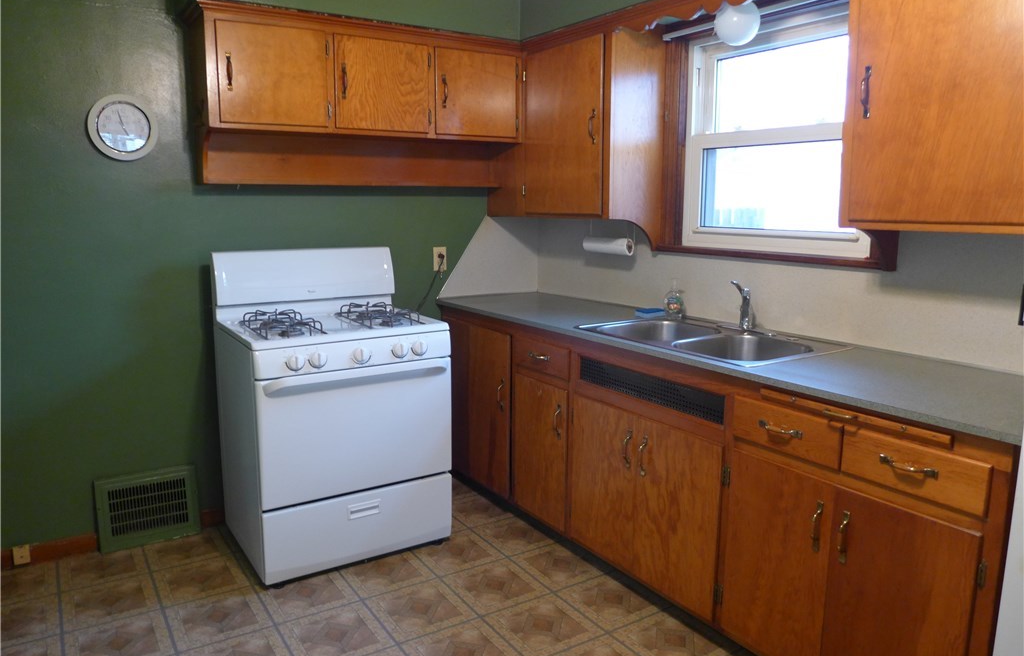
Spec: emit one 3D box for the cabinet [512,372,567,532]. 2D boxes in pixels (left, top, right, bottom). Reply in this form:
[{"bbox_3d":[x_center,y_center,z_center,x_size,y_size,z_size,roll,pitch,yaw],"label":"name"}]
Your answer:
[{"bbox_3d":[0.342,0.490,3.085,0.570,0.590,0.390,-5,11,-32],"label":"cabinet"}]

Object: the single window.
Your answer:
[{"bbox_3d":[0.970,-0.695,2.632,0.085,0.815,0.840,-5,11,-32],"label":"single window"}]

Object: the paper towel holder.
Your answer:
[{"bbox_3d":[0.418,-0.398,3.110,0.077,0.152,0.301,-5,11,-33],"label":"paper towel holder"}]

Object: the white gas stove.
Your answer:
[{"bbox_3d":[-0.749,0.292,2.970,0.765,1.200,0.670,-5,11,-32],"label":"white gas stove"}]

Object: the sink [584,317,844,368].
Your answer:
[{"bbox_3d":[0.692,0.114,2.561,0.543,0.178,0.779,-5,11,-33],"label":"sink"}]

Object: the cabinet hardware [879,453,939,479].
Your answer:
[{"bbox_3d":[0.909,0.322,1.633,0.029,0.021,0.133,-5,11,-33],"label":"cabinet hardware"}]

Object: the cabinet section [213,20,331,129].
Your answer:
[{"bbox_3d":[-0.996,-1.003,2.884,0.425,0.375,0.280,-6,12,-33],"label":"cabinet section"}]

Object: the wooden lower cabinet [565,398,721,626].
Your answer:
[{"bbox_3d":[0.673,0.557,2.603,0.603,0.563,0.722,-5,11,-33],"label":"wooden lower cabinet"}]

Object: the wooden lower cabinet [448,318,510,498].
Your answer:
[{"bbox_3d":[0.073,0.344,3.512,0.590,0.760,0.600,-5,11,-32],"label":"wooden lower cabinet"}]

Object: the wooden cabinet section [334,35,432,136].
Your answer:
[{"bbox_3d":[-0.616,-1.048,3.129,0.427,0.375,0.280,-6,12,-33],"label":"wooden cabinet section"}]

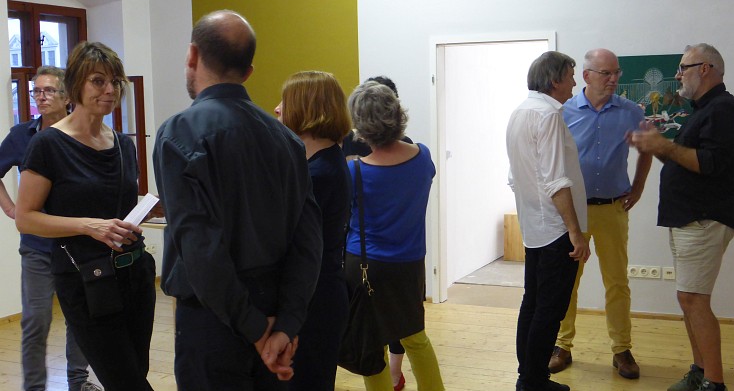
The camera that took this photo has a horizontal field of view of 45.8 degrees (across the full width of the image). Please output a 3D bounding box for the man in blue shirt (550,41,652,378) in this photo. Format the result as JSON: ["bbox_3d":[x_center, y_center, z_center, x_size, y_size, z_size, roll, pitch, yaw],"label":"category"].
[{"bbox_3d":[1.269,0.095,4.864,0.580,1.800,0.380,-1,5,6],"label":"man in blue shirt"}]

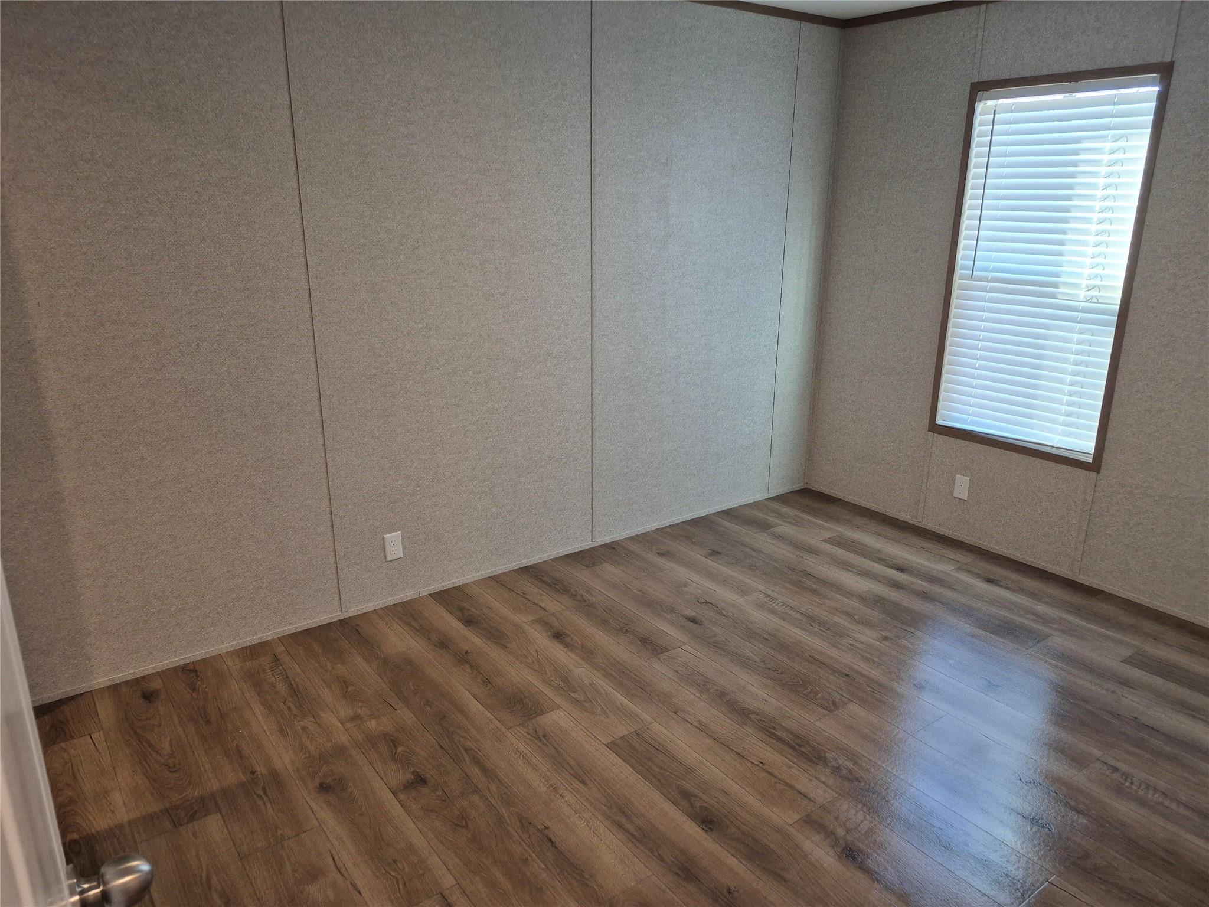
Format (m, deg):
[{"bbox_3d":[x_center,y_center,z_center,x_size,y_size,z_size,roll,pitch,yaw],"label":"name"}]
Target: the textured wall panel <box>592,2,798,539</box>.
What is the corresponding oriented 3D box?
[{"bbox_3d":[0.440,-0.818,3.906,1.221,2.436,0.030,-11,20,-34],"label":"textured wall panel"}]

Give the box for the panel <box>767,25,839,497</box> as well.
[{"bbox_3d":[1.069,-0.944,4.333,0.320,2.436,0.030,-11,20,-34],"label":"panel"}]

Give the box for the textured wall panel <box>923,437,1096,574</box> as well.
[{"bbox_3d":[1.872,0.229,3.792,0.030,0.505,0.774,-11,20,-34],"label":"textured wall panel"}]

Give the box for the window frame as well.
[{"bbox_3d":[1.874,-0.779,3.502,0.070,1.591,0.800,-11,20,-34],"label":"window frame"}]

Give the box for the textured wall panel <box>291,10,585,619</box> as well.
[{"bbox_3d":[-0.555,-0.619,3.230,1.218,2.436,0.030,-11,20,-34],"label":"textured wall panel"}]

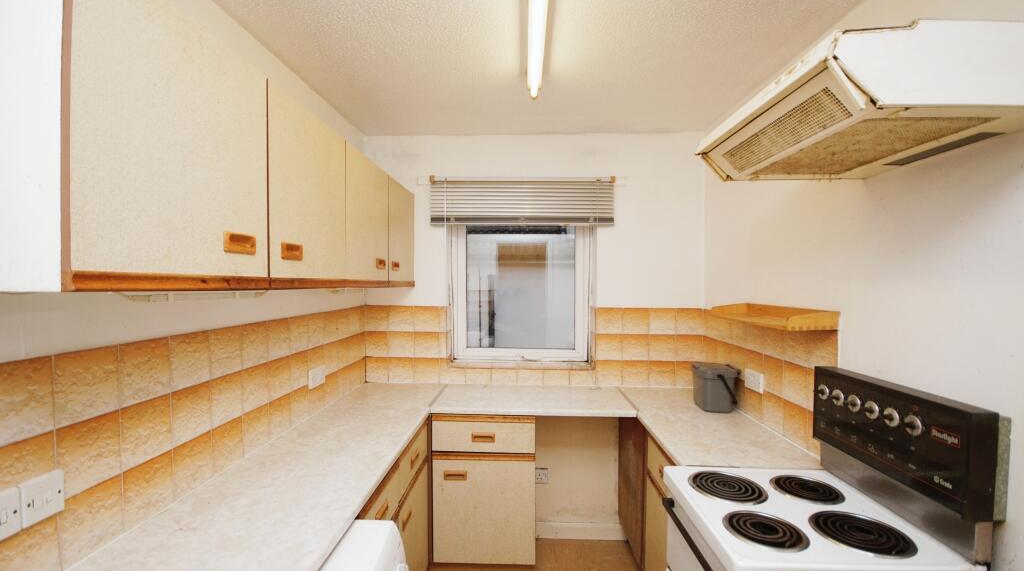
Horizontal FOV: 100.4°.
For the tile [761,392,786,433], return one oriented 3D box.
[{"bbox_3d":[1.081,0.525,1.760,0.010,0.150,0.145,0,1,1],"label":"tile"}]

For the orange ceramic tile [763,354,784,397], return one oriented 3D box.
[{"bbox_3d":[1.062,0.367,1.733,0.010,0.150,0.150,0,1,2],"label":"orange ceramic tile"}]

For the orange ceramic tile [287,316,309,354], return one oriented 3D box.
[{"bbox_3d":[-0.901,0.208,1.800,0.010,0.151,0.149,0,1,3],"label":"orange ceramic tile"}]

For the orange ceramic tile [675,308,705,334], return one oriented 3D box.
[{"bbox_3d":[1.020,0.212,2.456,0.156,0.148,0.010,0,1,3],"label":"orange ceramic tile"}]

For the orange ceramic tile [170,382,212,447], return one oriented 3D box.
[{"bbox_3d":[-0.925,0.366,1.227,0.010,0.150,0.145,0,1,3],"label":"orange ceramic tile"}]

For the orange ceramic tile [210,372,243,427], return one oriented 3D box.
[{"bbox_3d":[-0.912,0.363,1.362,0.010,0.150,0.150,0,0,2],"label":"orange ceramic tile"}]

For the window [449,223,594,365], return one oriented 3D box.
[{"bbox_3d":[0.054,-0.005,2.565,0.840,0.940,0.070,0,1,2],"label":"window"}]

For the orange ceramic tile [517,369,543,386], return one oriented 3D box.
[{"bbox_3d":[0.111,0.541,2.510,0.151,0.095,0.010,0,1,3],"label":"orange ceramic tile"}]

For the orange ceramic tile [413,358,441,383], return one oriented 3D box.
[{"bbox_3d":[-0.500,0.505,2.518,0.150,0.148,0.010,0,1,2],"label":"orange ceramic tile"}]

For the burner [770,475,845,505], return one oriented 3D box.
[{"bbox_3d":[0.861,0.596,1.248,0.177,0.022,0.177,0,1,3],"label":"burner"}]

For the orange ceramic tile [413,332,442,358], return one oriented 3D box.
[{"bbox_3d":[-0.500,0.351,2.517,0.150,0.150,0.010,0,1,2],"label":"orange ceramic tile"}]

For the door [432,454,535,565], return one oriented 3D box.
[{"bbox_3d":[-0.134,1.076,2.058,0.494,0.527,0.022,0,1,3],"label":"door"}]

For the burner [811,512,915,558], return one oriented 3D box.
[{"bbox_3d":[0.834,0.594,1.024,0.197,0.025,0.197,0,1,2],"label":"burner"}]

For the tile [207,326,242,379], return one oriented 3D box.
[{"bbox_3d":[-0.899,0.211,1.341,0.010,0.150,0.150,0,1,2],"label":"tile"}]

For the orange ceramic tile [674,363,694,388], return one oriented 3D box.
[{"bbox_3d":[1.019,0.511,2.454,0.150,0.148,0.010,0,1,2],"label":"orange ceramic tile"}]

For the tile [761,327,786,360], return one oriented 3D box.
[{"bbox_3d":[1.090,0.223,1.765,0.010,0.151,0.149,0,1,3],"label":"tile"}]

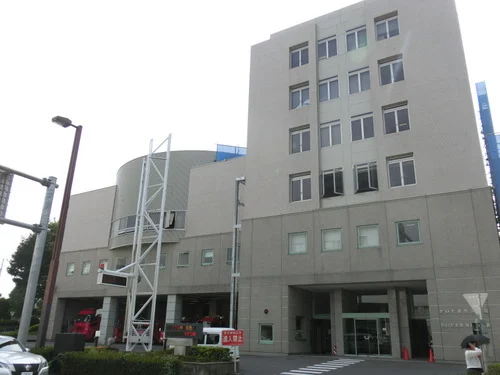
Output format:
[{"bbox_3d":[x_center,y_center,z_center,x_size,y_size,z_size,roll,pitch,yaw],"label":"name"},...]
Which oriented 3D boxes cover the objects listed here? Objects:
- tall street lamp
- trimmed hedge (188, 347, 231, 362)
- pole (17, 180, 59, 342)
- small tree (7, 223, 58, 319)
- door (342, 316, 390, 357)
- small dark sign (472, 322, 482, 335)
[{"bbox_3d":[-7.743,1.838,15.901,0.400,9.874,1.500,-10,-22,29],"label":"tall street lamp"},{"bbox_3d":[-1.624,6.698,16.800,1.800,0.620,1.000,1,-19,0],"label":"trimmed hedge"},{"bbox_3d":[-7.867,3.009,15.360,0.340,7.211,0.340,-10,-22,29],"label":"pole"},{"bbox_3d":[-16.231,7.139,31.497,3.500,9.472,3.500,11,-21,-25],"label":"small tree"},{"bbox_3d":[7.692,9.888,27.690,3.109,2.379,0.150,-10,-22,29],"label":"door"},{"bbox_3d":[7.386,4.578,13.600,0.289,0.370,0.080,-10,-23,29],"label":"small dark sign"}]

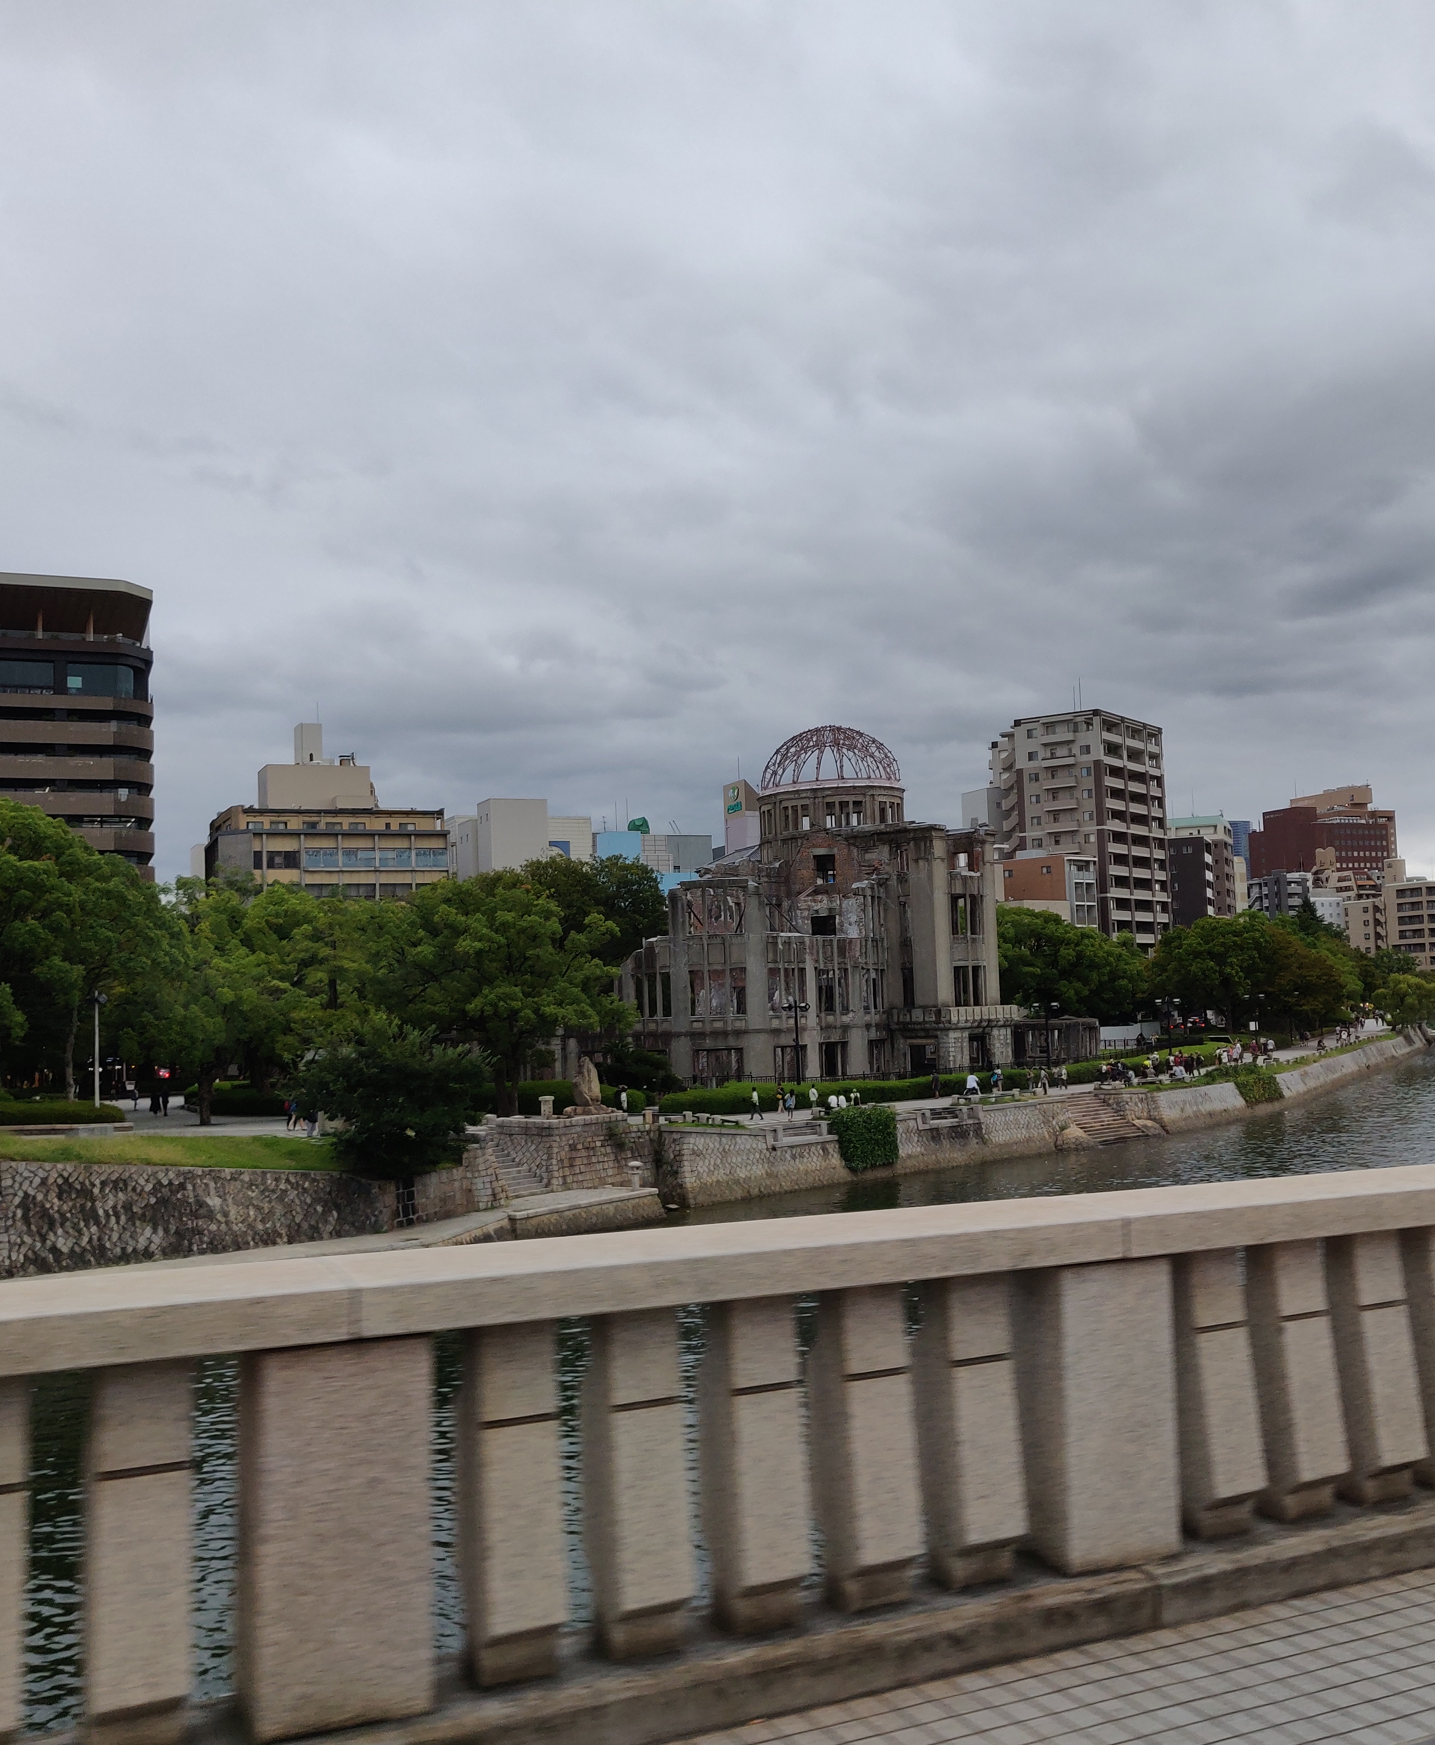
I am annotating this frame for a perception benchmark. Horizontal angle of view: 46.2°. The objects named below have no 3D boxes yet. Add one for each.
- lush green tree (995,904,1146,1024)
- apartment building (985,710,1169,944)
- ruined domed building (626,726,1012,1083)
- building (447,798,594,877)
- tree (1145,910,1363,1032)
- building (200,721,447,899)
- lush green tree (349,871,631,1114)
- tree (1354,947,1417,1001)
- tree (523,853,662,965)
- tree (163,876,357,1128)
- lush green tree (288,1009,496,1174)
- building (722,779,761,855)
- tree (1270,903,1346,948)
[{"bbox_3d":[31.144,9.958,147.992,13.000,13.400,12.500,-2,-4,0],"label":"lush green tree"},{"bbox_3d":[50.623,0.950,239.001,15.000,43.400,23.500,-5,-5,33],"label":"apartment building"},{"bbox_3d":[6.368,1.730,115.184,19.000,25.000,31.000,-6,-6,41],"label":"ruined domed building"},{"bbox_3d":[-34.142,8.671,281.020,20.000,39.000,18.000,0,-4,-22],"label":"building"},{"bbox_3d":[54.423,10.608,172.004,20.000,12.700,16.500,-3,-4,17],"label":"tree"},{"bbox_3d":[-43.831,2.938,185.204,24.000,38.200,20.000,0,-5,-21],"label":"building"},{"bbox_3d":[-13.564,7.396,103.053,15.800,15.000,14.500,-2,-4,0],"label":"lush green tree"},{"bbox_3d":[88.315,14.908,221.880,7.600,10.400,7.600,-2,-4,0],"label":"tree"},{"bbox_3d":[-9.555,7.629,134.837,14.000,18.000,13.000,-3,-4,10],"label":"tree"},{"bbox_3d":[-25.418,7.163,93.033,10.300,13.300,10.000,-1,-4,-15],"label":"tree"},{"bbox_3d":[-13.039,8.808,68.254,7.700,6.800,7.200,-1,-4,-11],"label":"lush green tree"},{"bbox_3d":[11.877,5.288,407.240,15.000,54.000,13.000,0,-4,-24],"label":"building"},{"bbox_3d":[70.333,11.131,199.535,10.000,15.000,10.000,-4,-5,18],"label":"tree"}]

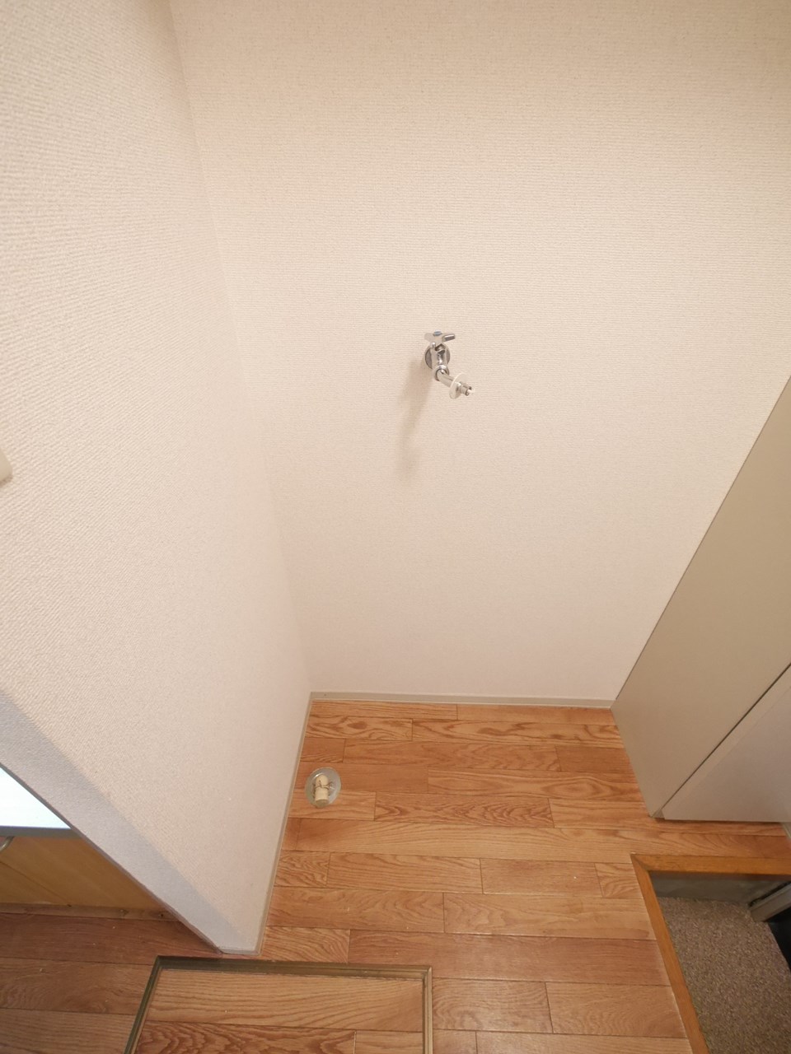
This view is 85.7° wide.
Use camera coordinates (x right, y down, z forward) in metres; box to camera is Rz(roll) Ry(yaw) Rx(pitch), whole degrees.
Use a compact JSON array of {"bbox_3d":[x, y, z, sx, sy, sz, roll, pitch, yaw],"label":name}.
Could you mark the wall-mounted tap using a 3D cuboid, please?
[{"bbox_3d":[0.090,-0.282,0.731,0.078,0.092,0.162,1,36,1],"label":"wall-mounted tap"}]

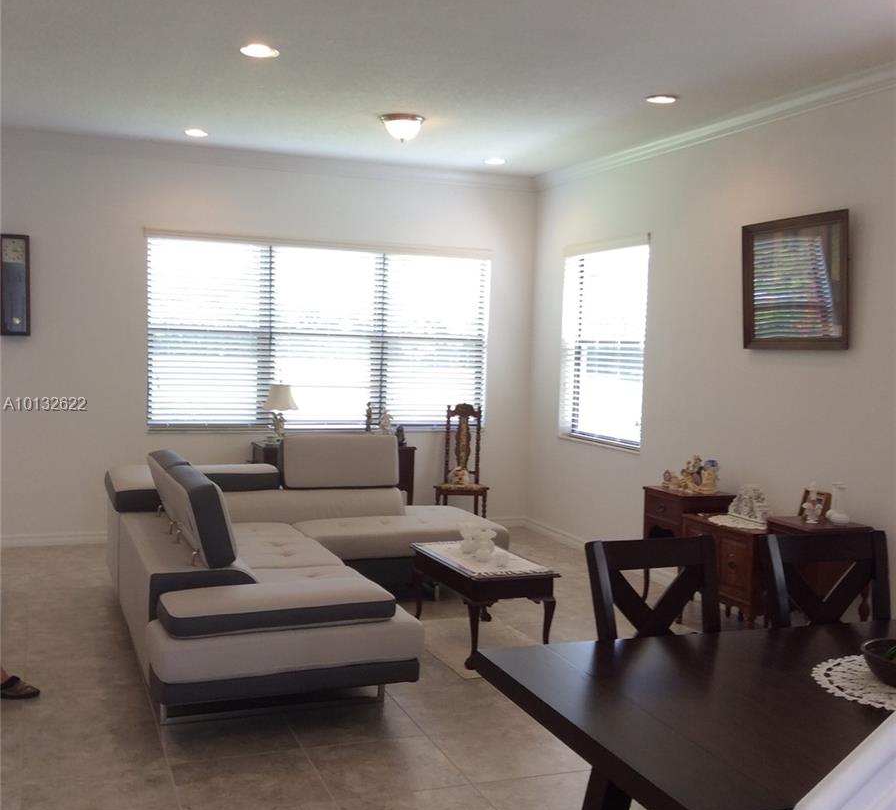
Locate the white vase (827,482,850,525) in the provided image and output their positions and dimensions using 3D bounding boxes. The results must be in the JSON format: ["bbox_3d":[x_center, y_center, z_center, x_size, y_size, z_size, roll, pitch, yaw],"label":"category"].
[{"bbox_3d":[1.879,0.474,5.495,0.110,0.190,0.090,3,4,29],"label":"white vase"}]

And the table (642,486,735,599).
[{"bbox_3d":[1.391,0.861,6.643,0.325,0.725,0.460,0,4,-19],"label":"table"}]

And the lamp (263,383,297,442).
[{"bbox_3d":[-1.275,0.071,8.633,0.250,0.470,0.260,0,4,-19],"label":"lamp"}]

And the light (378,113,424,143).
[{"bbox_3d":[-0.277,-1.643,6.762,0.280,0.150,0.280,1,4,0],"label":"light"}]

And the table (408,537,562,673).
[{"bbox_3d":[0.171,1.014,5.899,0.470,0.455,0.960,0,4,-19],"label":"table"}]

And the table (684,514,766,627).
[{"bbox_3d":[1.575,0.922,6.078,0.370,0.600,0.660,0,4,-20],"label":"table"}]

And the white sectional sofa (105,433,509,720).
[{"bbox_3d":[-0.628,0.750,6.330,2.295,0.900,3.150,0,4,-19],"label":"white sectional sofa"}]

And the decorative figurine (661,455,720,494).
[{"bbox_3d":[1.416,0.403,6.619,0.170,0.185,0.310,0,4,-20],"label":"decorative figurine"}]

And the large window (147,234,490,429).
[{"bbox_3d":[-0.924,-0.515,8.654,2.630,1.430,0.100,0,4,-20],"label":"large window"}]

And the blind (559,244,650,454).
[{"bbox_3d":[1.099,-0.429,8.085,0.100,1.430,1.250,0,4,-20],"label":"blind"}]

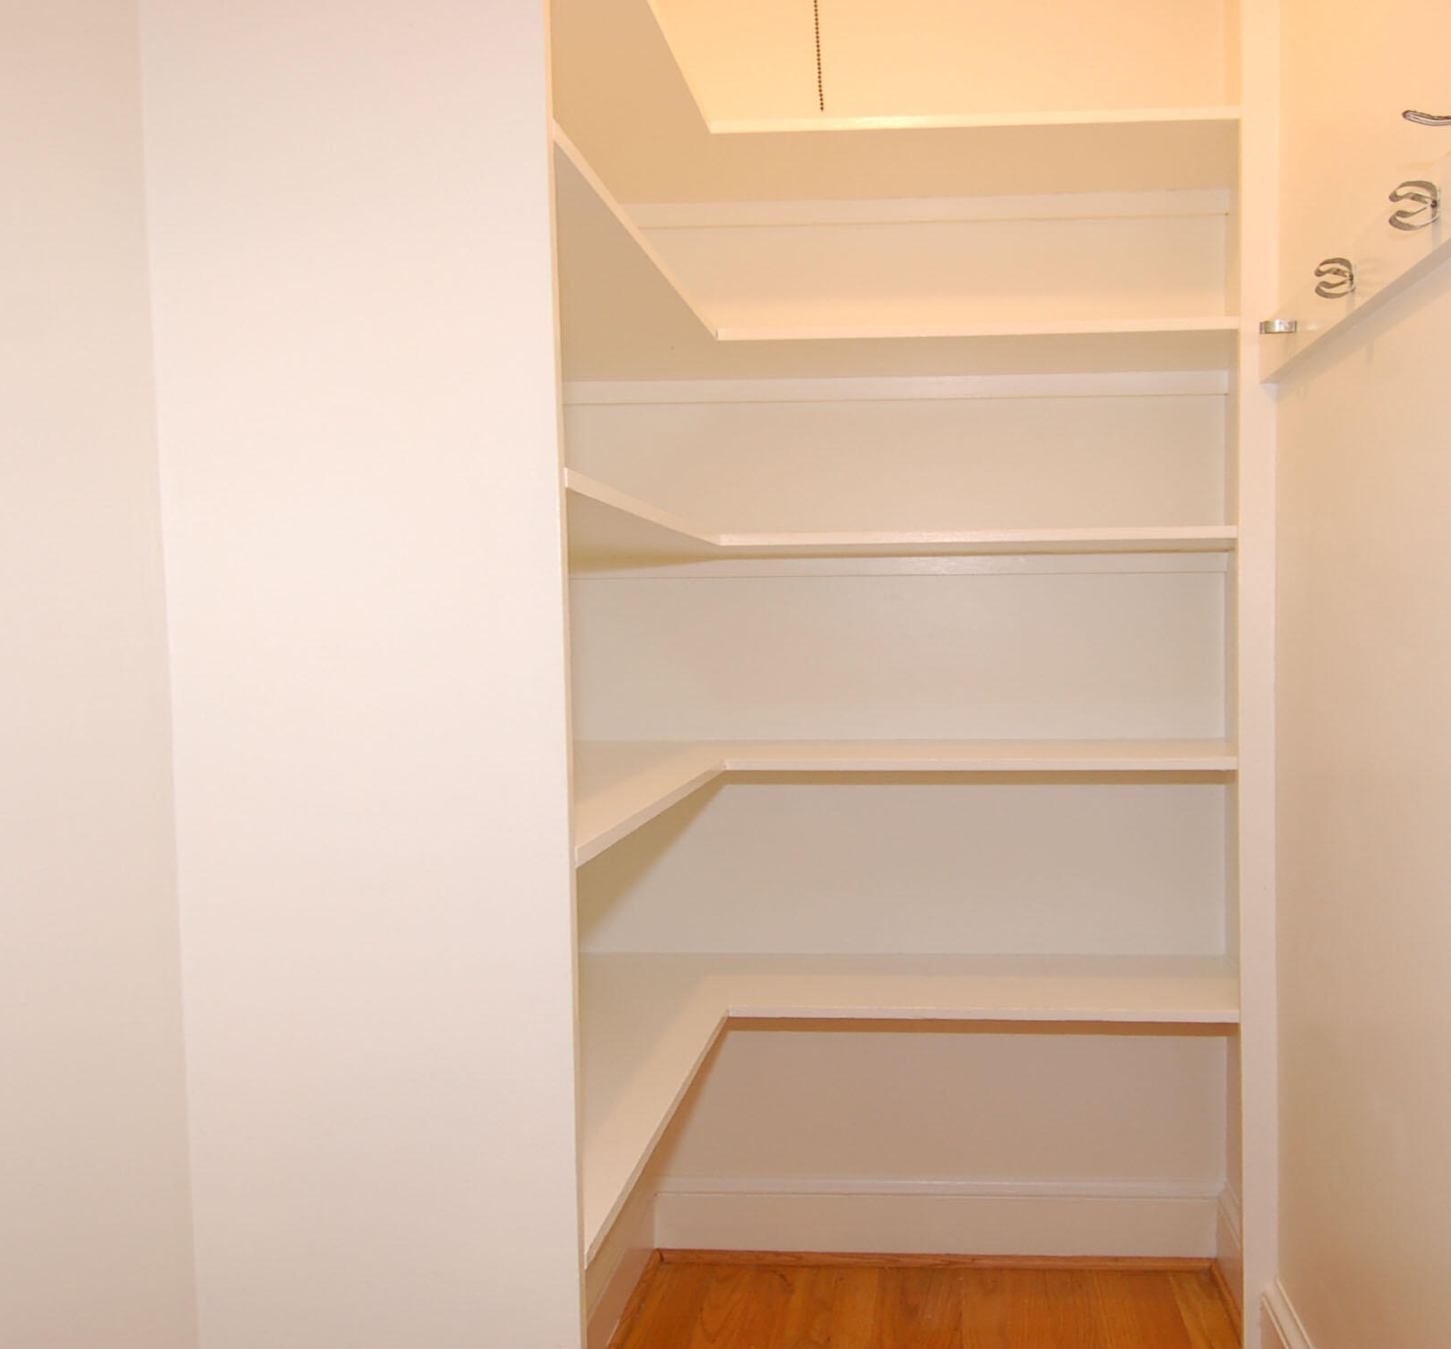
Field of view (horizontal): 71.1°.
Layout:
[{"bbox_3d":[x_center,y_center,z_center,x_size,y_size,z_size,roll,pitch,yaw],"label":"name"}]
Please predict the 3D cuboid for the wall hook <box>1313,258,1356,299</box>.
[{"bbox_3d":[0.747,-0.485,1.247,0.043,0.048,0.015,-1,2,10],"label":"wall hook"}]

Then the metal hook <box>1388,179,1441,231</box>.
[{"bbox_3d":[0.703,-0.479,1.036,0.043,0.048,0.015,-1,2,10],"label":"metal hook"}]

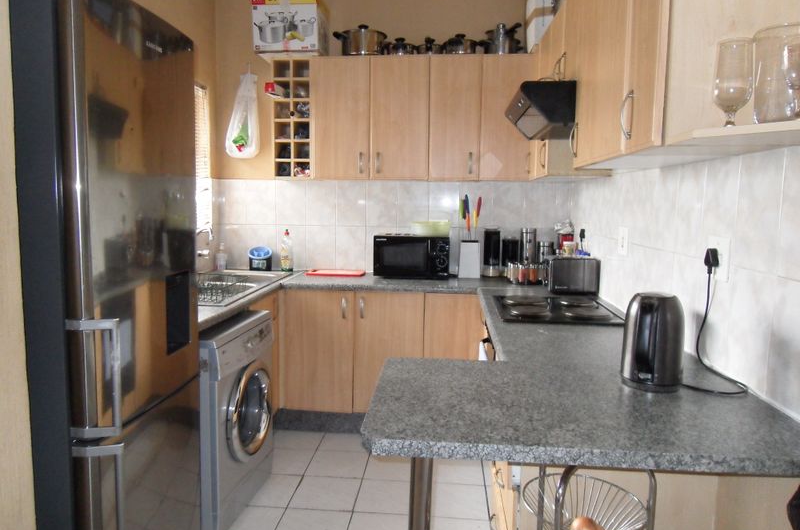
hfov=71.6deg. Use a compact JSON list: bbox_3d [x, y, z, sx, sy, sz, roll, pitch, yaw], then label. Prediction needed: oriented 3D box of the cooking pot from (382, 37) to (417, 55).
[{"bbox_3d":[0.001,-1.324,3.406,0.225,0.140,0.180,1,6,5],"label":"cooking pot"}]

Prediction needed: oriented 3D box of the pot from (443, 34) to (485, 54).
[{"bbox_3d":[0.393,-1.325,3.383,0.267,0.155,0.210,1,6,5],"label":"pot"}]

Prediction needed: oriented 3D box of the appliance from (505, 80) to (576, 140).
[{"bbox_3d":[0.755,-0.666,2.449,0.520,0.159,0.600,1,6,5],"label":"appliance"}]

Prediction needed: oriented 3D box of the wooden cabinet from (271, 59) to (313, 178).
[{"bbox_3d":[-0.641,-0.910,3.567,0.247,0.722,0.335,1,6,5],"label":"wooden cabinet"}]

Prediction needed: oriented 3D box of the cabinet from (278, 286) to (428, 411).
[{"bbox_3d":[-0.255,0.494,3.558,0.840,0.740,0.575,1,6,5],"label":"cabinet"}]

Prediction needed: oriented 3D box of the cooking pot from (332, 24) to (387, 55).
[{"bbox_3d":[-0.249,-1.381,3.466,0.344,0.235,0.290,1,6,5],"label":"cooking pot"}]

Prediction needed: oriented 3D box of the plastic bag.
[{"bbox_3d":[-1.049,-0.992,3.691,0.240,0.568,0.130,1,6,5],"label":"plastic bag"}]

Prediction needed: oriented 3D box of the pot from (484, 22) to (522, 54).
[{"bbox_3d":[0.628,-1.354,3.365,0.228,0.220,0.210,1,6,5],"label":"pot"}]

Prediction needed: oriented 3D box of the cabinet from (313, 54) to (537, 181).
[{"bbox_3d":[0.140,-0.897,3.503,1.320,0.728,0.335,1,6,5],"label":"cabinet"}]

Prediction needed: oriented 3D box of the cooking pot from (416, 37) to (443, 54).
[{"bbox_3d":[0.183,-1.319,3.391,0.165,0.137,0.180,1,6,5],"label":"cooking pot"}]

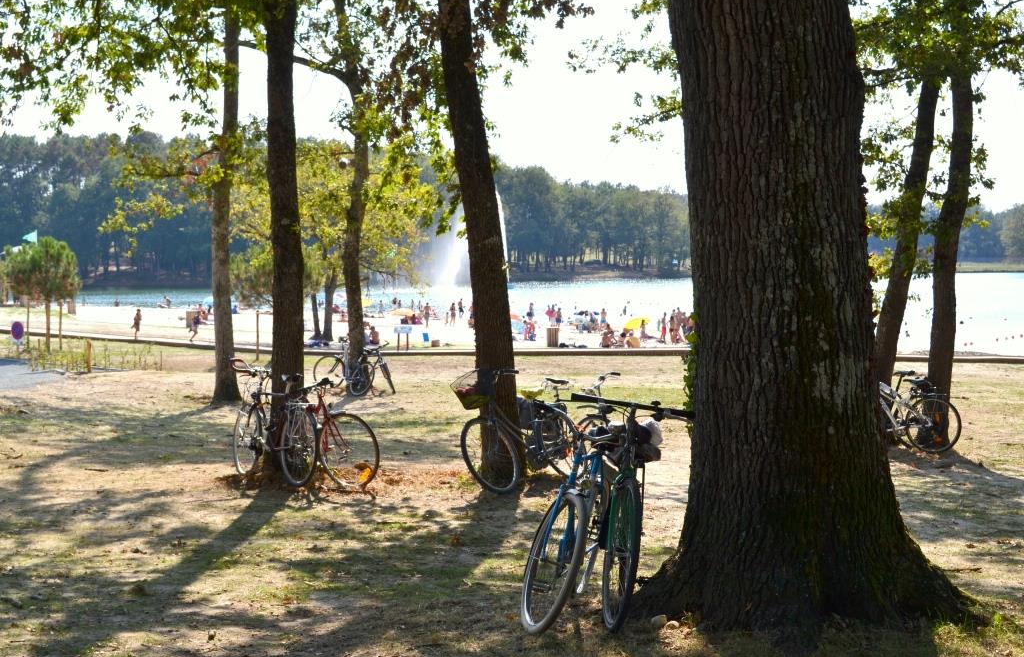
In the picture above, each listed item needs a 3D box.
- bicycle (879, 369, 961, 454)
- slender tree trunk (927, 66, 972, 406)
[{"bbox_3d":[4.660,1.020,17.870,1.740,1.040,0.600,0,3,3],"label":"bicycle"},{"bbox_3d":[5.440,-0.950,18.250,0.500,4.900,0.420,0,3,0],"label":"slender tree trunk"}]

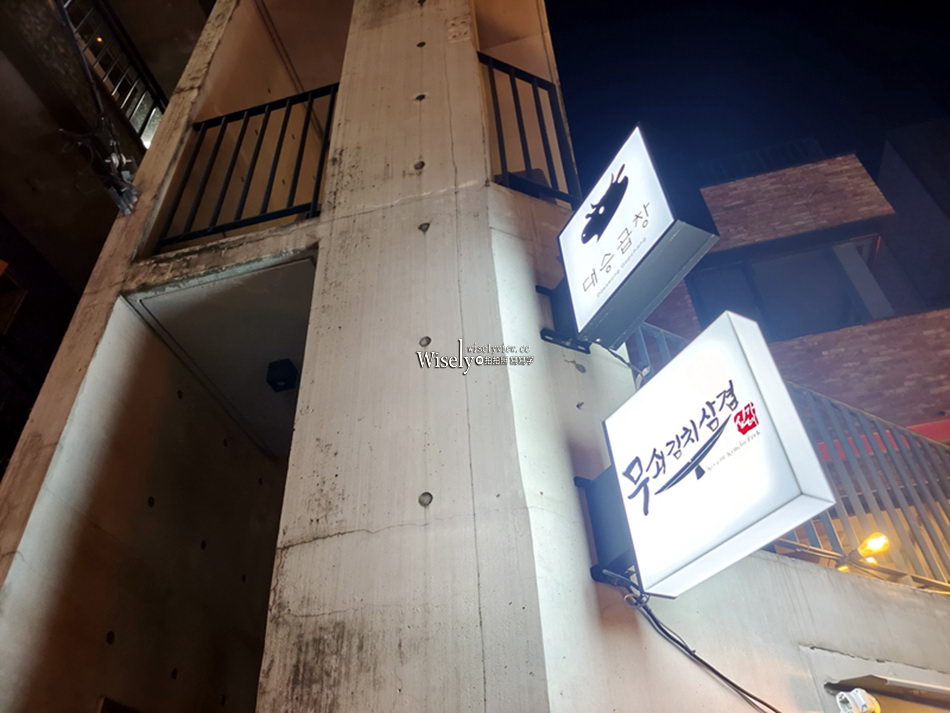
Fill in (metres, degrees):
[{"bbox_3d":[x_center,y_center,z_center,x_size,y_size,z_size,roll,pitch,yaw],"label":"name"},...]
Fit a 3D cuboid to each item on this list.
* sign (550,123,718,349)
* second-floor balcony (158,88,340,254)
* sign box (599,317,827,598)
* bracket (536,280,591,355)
[{"bbox_3d":[0.495,-0.385,2.224,0.149,0.492,0.512,15,-44,-21],"label":"sign"},{"bbox_3d":[-1.146,-1.006,3.524,0.875,1.091,0.055,-12,-41,9],"label":"second-floor balcony"},{"bbox_3d":[0.552,0.242,1.679,0.099,0.500,0.500,16,-44,-22],"label":"sign box"},{"bbox_3d":[0.349,-0.181,2.455,0.210,0.285,0.145,15,-44,-22],"label":"bracket"}]

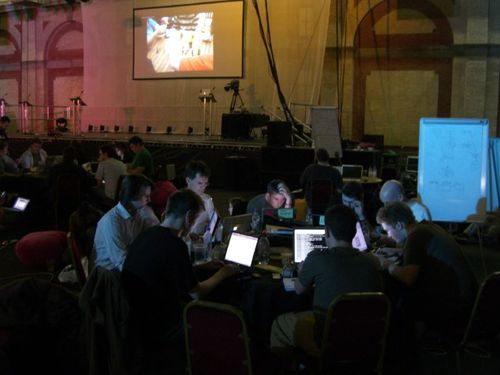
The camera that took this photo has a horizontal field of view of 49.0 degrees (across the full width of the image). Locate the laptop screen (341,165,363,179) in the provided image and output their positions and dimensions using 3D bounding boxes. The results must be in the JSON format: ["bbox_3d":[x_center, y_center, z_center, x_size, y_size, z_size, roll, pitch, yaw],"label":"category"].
[{"bbox_3d":[1.606,-0.247,8.600,0.325,0.225,0.015,2,-9,5],"label":"laptop screen"}]

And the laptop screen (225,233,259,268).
[{"bbox_3d":[-0.054,0.421,3.730,0.270,0.215,0.030,9,-9,43],"label":"laptop screen"}]

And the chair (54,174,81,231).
[{"bbox_3d":[-2.834,0.212,8.500,0.410,0.880,0.500,0,7,-9],"label":"chair"}]

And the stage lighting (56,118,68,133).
[{"bbox_3d":[-5.636,-1.864,16.500,0.370,0.450,0.360,0,6,-11],"label":"stage lighting"}]

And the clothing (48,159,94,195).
[{"bbox_3d":[-2.602,-0.146,8.000,0.620,0.600,0.420,2,6,6],"label":"clothing"}]

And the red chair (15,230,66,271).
[{"bbox_3d":[-2.279,0.707,6.000,0.560,0.480,0.560,-2,8,-21],"label":"red chair"}]

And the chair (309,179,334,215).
[{"bbox_3d":[1.016,0.314,7.800,0.410,0.890,0.500,2,7,7],"label":"chair"}]

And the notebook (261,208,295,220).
[{"bbox_3d":[0.260,0.283,4.920,0.320,0.210,0.290,0,7,-6],"label":"notebook"}]

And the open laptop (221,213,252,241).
[{"bbox_3d":[-0.110,0.330,4.390,0.315,0.218,0.030,-7,24,-42],"label":"open laptop"}]

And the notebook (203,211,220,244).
[{"bbox_3d":[-0.408,0.303,4.690,0.240,0.200,0.310,-1,9,-12],"label":"notebook"}]

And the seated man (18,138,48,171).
[{"bbox_3d":[-3.560,-0.176,9.042,0.500,1.300,0.680,-1,9,-11],"label":"seated man"}]

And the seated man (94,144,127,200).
[{"bbox_3d":[-2.122,0.065,8.363,0.500,1.280,0.720,-5,9,-45],"label":"seated man"}]

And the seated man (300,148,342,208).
[{"bbox_3d":[0.924,0.138,7.265,0.520,1.300,0.750,2,8,6],"label":"seated man"}]

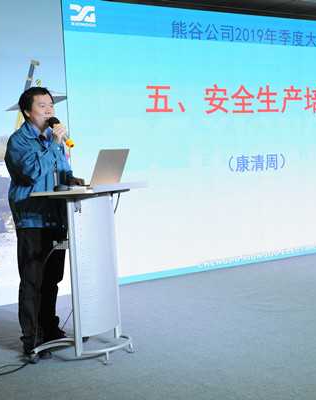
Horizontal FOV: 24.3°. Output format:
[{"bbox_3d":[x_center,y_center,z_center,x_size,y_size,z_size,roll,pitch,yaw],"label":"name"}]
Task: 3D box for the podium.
[{"bbox_3d":[-0.438,0.442,4.666,0.510,1.090,0.580,0,5,30],"label":"podium"}]

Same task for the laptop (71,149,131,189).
[{"bbox_3d":[-0.398,-0.194,4.593,0.300,0.245,0.355,0,5,27],"label":"laptop"}]

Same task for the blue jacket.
[{"bbox_3d":[-0.766,-0.152,4.739,0.380,0.690,0.490,0,5,32],"label":"blue jacket"}]

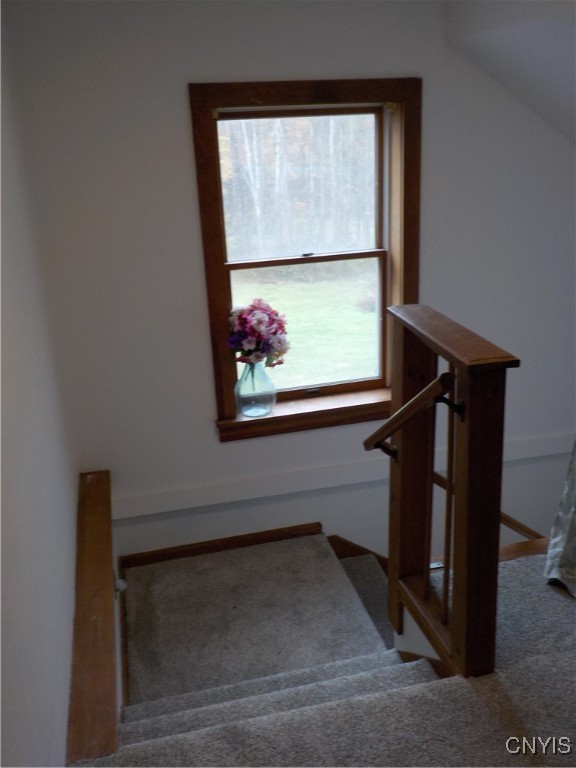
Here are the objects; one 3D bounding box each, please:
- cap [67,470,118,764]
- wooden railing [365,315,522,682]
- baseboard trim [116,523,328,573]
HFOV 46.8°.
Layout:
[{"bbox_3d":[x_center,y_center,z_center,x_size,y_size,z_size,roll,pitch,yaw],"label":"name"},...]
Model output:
[{"bbox_3d":[-0.702,0.689,2.417,0.136,0.035,1.673,-7,19,-13],"label":"cap"},{"bbox_3d":[0.395,0.388,1.933,0.230,1.106,0.615,-7,19,-13],"label":"wooden railing"},{"bbox_3d":[-0.326,0.845,3.471,1.060,0.070,0.020,-7,19,-13],"label":"baseboard trim"}]

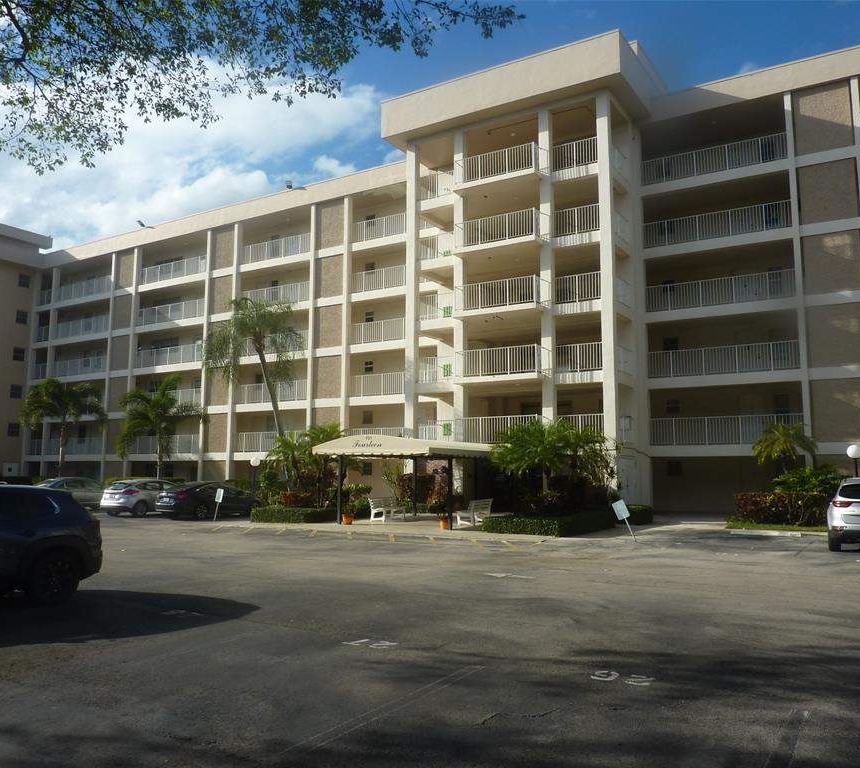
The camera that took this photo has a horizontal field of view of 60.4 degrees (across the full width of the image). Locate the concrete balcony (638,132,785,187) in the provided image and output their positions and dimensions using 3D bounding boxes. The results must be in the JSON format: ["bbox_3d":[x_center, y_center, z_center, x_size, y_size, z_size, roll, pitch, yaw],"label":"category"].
[{"bbox_3d":[11.117,-8.819,29.196,5.450,1.060,0.100,-4,-8,31],"label":"concrete balcony"}]

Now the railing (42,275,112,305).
[{"bbox_3d":[-24.241,-6.329,50.578,7.900,1.060,0.100,-4,-8,31],"label":"railing"}]

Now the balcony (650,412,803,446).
[{"bbox_3d":[11.108,1.772,27.956,5.440,1.062,0.100,-4,-8,31],"label":"balcony"}]

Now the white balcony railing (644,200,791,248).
[{"bbox_3d":[11.127,-6.151,28.902,5.440,1.042,0.100,-4,-8,31],"label":"white balcony railing"}]

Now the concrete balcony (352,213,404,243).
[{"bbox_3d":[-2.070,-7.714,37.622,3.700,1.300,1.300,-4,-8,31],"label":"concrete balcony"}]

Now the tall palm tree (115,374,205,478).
[{"bbox_3d":[-14.607,2.889,39.739,4.700,6.884,4.400,-4,-8,31],"label":"tall palm tree"}]

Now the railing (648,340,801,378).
[{"bbox_3d":[11.036,-0.888,28.080,5.420,1.080,0.100,-4,-8,31],"label":"railing"}]

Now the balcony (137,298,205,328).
[{"bbox_3d":[-15.874,-4.273,45.202,6.100,1.060,0.100,-4,-8,31],"label":"balcony"}]

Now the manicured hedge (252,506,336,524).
[{"bbox_3d":[-4.601,4.441,25.218,2.350,0.460,1.700,-4,-8,31],"label":"manicured hedge"}]

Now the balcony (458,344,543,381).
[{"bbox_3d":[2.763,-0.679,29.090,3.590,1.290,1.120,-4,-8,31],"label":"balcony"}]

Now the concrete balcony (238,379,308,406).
[{"bbox_3d":[-8.277,0.742,40.572,5.450,1.497,1.000,-4,-8,31],"label":"concrete balcony"}]

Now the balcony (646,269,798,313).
[{"bbox_3d":[11.121,-3.535,28.590,5.440,1.052,0.100,-4,-8,31],"label":"balcony"}]

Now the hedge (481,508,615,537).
[{"bbox_3d":[3.482,4.105,21.929,2.700,0.480,3.950,-4,-8,31],"label":"hedge"}]

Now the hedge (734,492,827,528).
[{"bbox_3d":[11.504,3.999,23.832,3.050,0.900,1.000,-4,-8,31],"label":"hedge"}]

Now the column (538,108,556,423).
[{"bbox_3d":[4.628,-3.411,28.813,0.440,15.030,0.420,-4,-8,31],"label":"column"}]

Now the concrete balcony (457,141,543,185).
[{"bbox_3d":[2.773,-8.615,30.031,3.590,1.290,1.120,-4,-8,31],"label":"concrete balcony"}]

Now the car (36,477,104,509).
[{"bbox_3d":[-16.320,5.027,33.743,1.830,1.470,4.700,-4,-8,31],"label":"car"}]

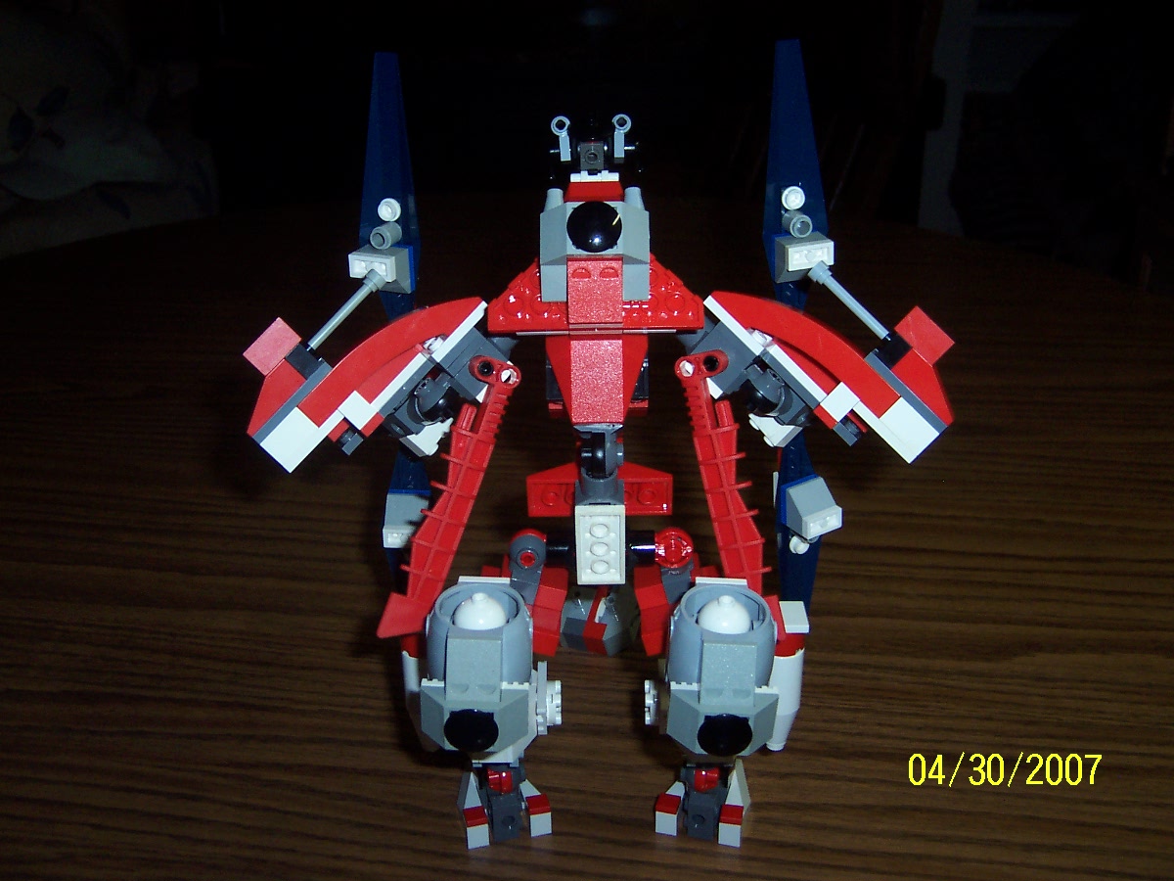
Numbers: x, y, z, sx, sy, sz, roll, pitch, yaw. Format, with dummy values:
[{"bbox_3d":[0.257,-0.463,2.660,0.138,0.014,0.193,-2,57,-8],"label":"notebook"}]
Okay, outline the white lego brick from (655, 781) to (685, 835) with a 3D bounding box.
[{"bbox_3d":[0.031,0.135,0.449,0.008,0.013,0.015,7,30,12],"label":"white lego brick"}]

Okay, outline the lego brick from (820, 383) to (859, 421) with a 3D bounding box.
[{"bbox_3d":[0.078,-0.012,0.376,0.010,0.008,0.008,-45,4,3],"label":"lego brick"}]

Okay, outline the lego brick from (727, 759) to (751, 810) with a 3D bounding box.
[{"bbox_3d":[0.061,0.138,0.491,0.011,0.010,0.022,5,25,13],"label":"lego brick"}]

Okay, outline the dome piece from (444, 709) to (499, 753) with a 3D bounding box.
[{"bbox_3d":[-0.034,0.086,0.357,0.016,0.016,0.006,0,29,0],"label":"dome piece"}]

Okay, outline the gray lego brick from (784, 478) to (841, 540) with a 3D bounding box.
[{"bbox_3d":[0.085,0.025,0.456,0.016,0.016,0.013,-17,29,-24],"label":"gray lego brick"}]

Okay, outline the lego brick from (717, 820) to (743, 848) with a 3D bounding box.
[{"bbox_3d":[0.055,0.148,0.468,0.008,0.010,0.009,5,25,13],"label":"lego brick"}]

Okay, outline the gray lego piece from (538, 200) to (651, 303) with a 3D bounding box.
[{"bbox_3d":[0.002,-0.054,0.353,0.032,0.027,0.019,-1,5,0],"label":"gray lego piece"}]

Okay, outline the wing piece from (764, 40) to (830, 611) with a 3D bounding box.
[{"bbox_3d":[0.078,-0.028,0.455,0.024,0.236,0.013,-5,29,3],"label":"wing piece"}]

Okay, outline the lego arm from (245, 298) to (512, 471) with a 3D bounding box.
[{"bbox_3d":[-0.066,-0.018,0.388,0.080,0.053,0.024,0,10,0],"label":"lego arm"}]

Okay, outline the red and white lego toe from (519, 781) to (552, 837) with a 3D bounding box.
[{"bbox_3d":[-0.020,0.143,0.478,0.009,0.013,0.019,-7,25,-13],"label":"red and white lego toe"}]

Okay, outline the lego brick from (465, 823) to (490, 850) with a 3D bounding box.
[{"bbox_3d":[-0.042,0.149,0.468,0.008,0.010,0.009,-7,25,-13],"label":"lego brick"}]

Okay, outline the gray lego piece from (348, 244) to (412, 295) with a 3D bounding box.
[{"bbox_3d":[-0.072,-0.058,0.425,0.016,0.016,0.013,9,26,18],"label":"gray lego piece"}]

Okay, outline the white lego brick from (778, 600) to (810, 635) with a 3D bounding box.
[{"bbox_3d":[0.073,0.062,0.429,0.008,0.003,0.016,0,25,1],"label":"white lego brick"}]

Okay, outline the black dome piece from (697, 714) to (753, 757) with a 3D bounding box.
[{"bbox_3d":[0.040,0.085,0.351,0.016,0.016,0.006,-1,25,0],"label":"black dome piece"}]

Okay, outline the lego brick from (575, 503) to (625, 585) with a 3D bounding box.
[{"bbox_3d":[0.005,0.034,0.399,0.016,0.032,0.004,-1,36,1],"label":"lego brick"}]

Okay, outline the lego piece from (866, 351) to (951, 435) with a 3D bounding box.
[{"bbox_3d":[0.099,-0.015,0.378,0.004,0.032,0.011,-45,4,3],"label":"lego piece"}]

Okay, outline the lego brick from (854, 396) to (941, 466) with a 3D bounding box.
[{"bbox_3d":[0.096,-0.006,0.378,0.013,0.024,0.011,-45,4,3],"label":"lego brick"}]

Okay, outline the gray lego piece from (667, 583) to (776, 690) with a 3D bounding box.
[{"bbox_3d":[0.040,0.058,0.368,0.032,0.021,0.031,0,29,0],"label":"gray lego piece"}]

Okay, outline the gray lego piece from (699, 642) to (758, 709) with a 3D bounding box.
[{"bbox_3d":[0.042,0.068,0.358,0.016,0.017,0.010,-1,25,0],"label":"gray lego piece"}]

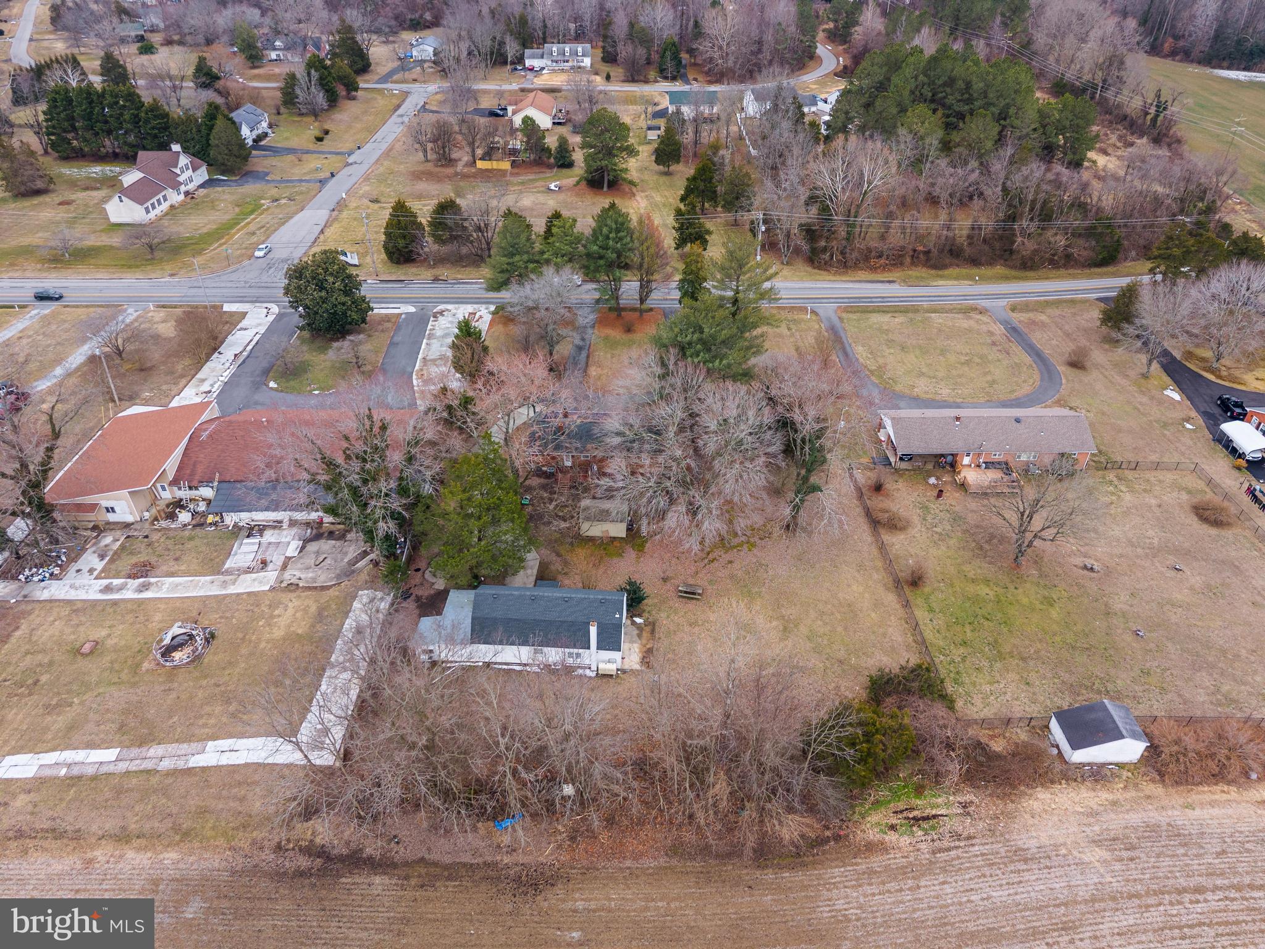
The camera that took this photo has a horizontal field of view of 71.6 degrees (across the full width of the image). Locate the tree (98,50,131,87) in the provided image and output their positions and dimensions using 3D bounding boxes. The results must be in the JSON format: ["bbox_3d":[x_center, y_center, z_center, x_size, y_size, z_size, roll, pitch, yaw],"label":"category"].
[{"bbox_3d":[-162.500,-125.760,273.640,9.200,11.800,9.200,0,36,0],"label":"tree"}]

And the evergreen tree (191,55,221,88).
[{"bbox_3d":[-120.960,-113.780,247.630,7.460,9.080,7.460,0,37,0],"label":"evergreen tree"}]

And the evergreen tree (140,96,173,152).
[{"bbox_3d":[-115.093,-84.149,211.743,8.000,12.500,8.000,0,33,0],"label":"evergreen tree"}]

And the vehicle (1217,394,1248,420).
[{"bbox_3d":[77.679,-9.020,113.394,1.900,1.750,5.300,5,34,7],"label":"vehicle"}]

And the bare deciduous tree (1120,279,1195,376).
[{"bbox_3d":[75.400,-20.760,126.570,9.600,14.800,9.600,0,36,0],"label":"bare deciduous tree"}]

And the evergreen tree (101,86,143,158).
[{"bbox_3d":[-127.159,-88.075,217.889,9.329,16.702,9.329,0,33,0],"label":"evergreen tree"}]

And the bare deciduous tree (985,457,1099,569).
[{"bbox_3d":[39.750,4.360,86.430,10.400,12.300,10.000,0,37,0],"label":"bare deciduous tree"}]

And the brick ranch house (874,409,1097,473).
[{"bbox_3d":[41.340,-4.895,104.077,23.200,4.700,9.700,0,33,-1],"label":"brick ranch house"}]

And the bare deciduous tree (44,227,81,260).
[{"bbox_3d":[-101.978,-41.330,157.185,6.730,5.419,6.730,0,33,0],"label":"bare deciduous tree"}]

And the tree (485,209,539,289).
[{"bbox_3d":[-18.600,-31.829,133.440,8.000,15.300,8.000,0,35,0],"label":"tree"}]

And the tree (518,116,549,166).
[{"bbox_3d":[-24.411,-82.096,214.987,7.025,11.234,7.025,0,33,0],"label":"tree"}]

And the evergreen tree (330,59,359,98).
[{"bbox_3d":[-93.967,-129.907,287.120,8.735,11.187,8.735,0,33,0],"label":"evergreen tree"}]

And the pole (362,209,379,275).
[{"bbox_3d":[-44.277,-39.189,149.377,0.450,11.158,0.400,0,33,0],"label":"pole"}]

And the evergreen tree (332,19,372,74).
[{"bbox_3d":[-85.320,-129.067,265.124,11.000,15.000,11.000,0,35,0],"label":"evergreen tree"}]

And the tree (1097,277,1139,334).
[{"bbox_3d":[71.600,-24.908,129.461,5.000,8.400,5.000,0,35,0],"label":"tree"}]

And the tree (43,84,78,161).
[{"bbox_3d":[-140.700,-86.460,215.300,7.600,16.800,7.600,0,36,0],"label":"tree"}]

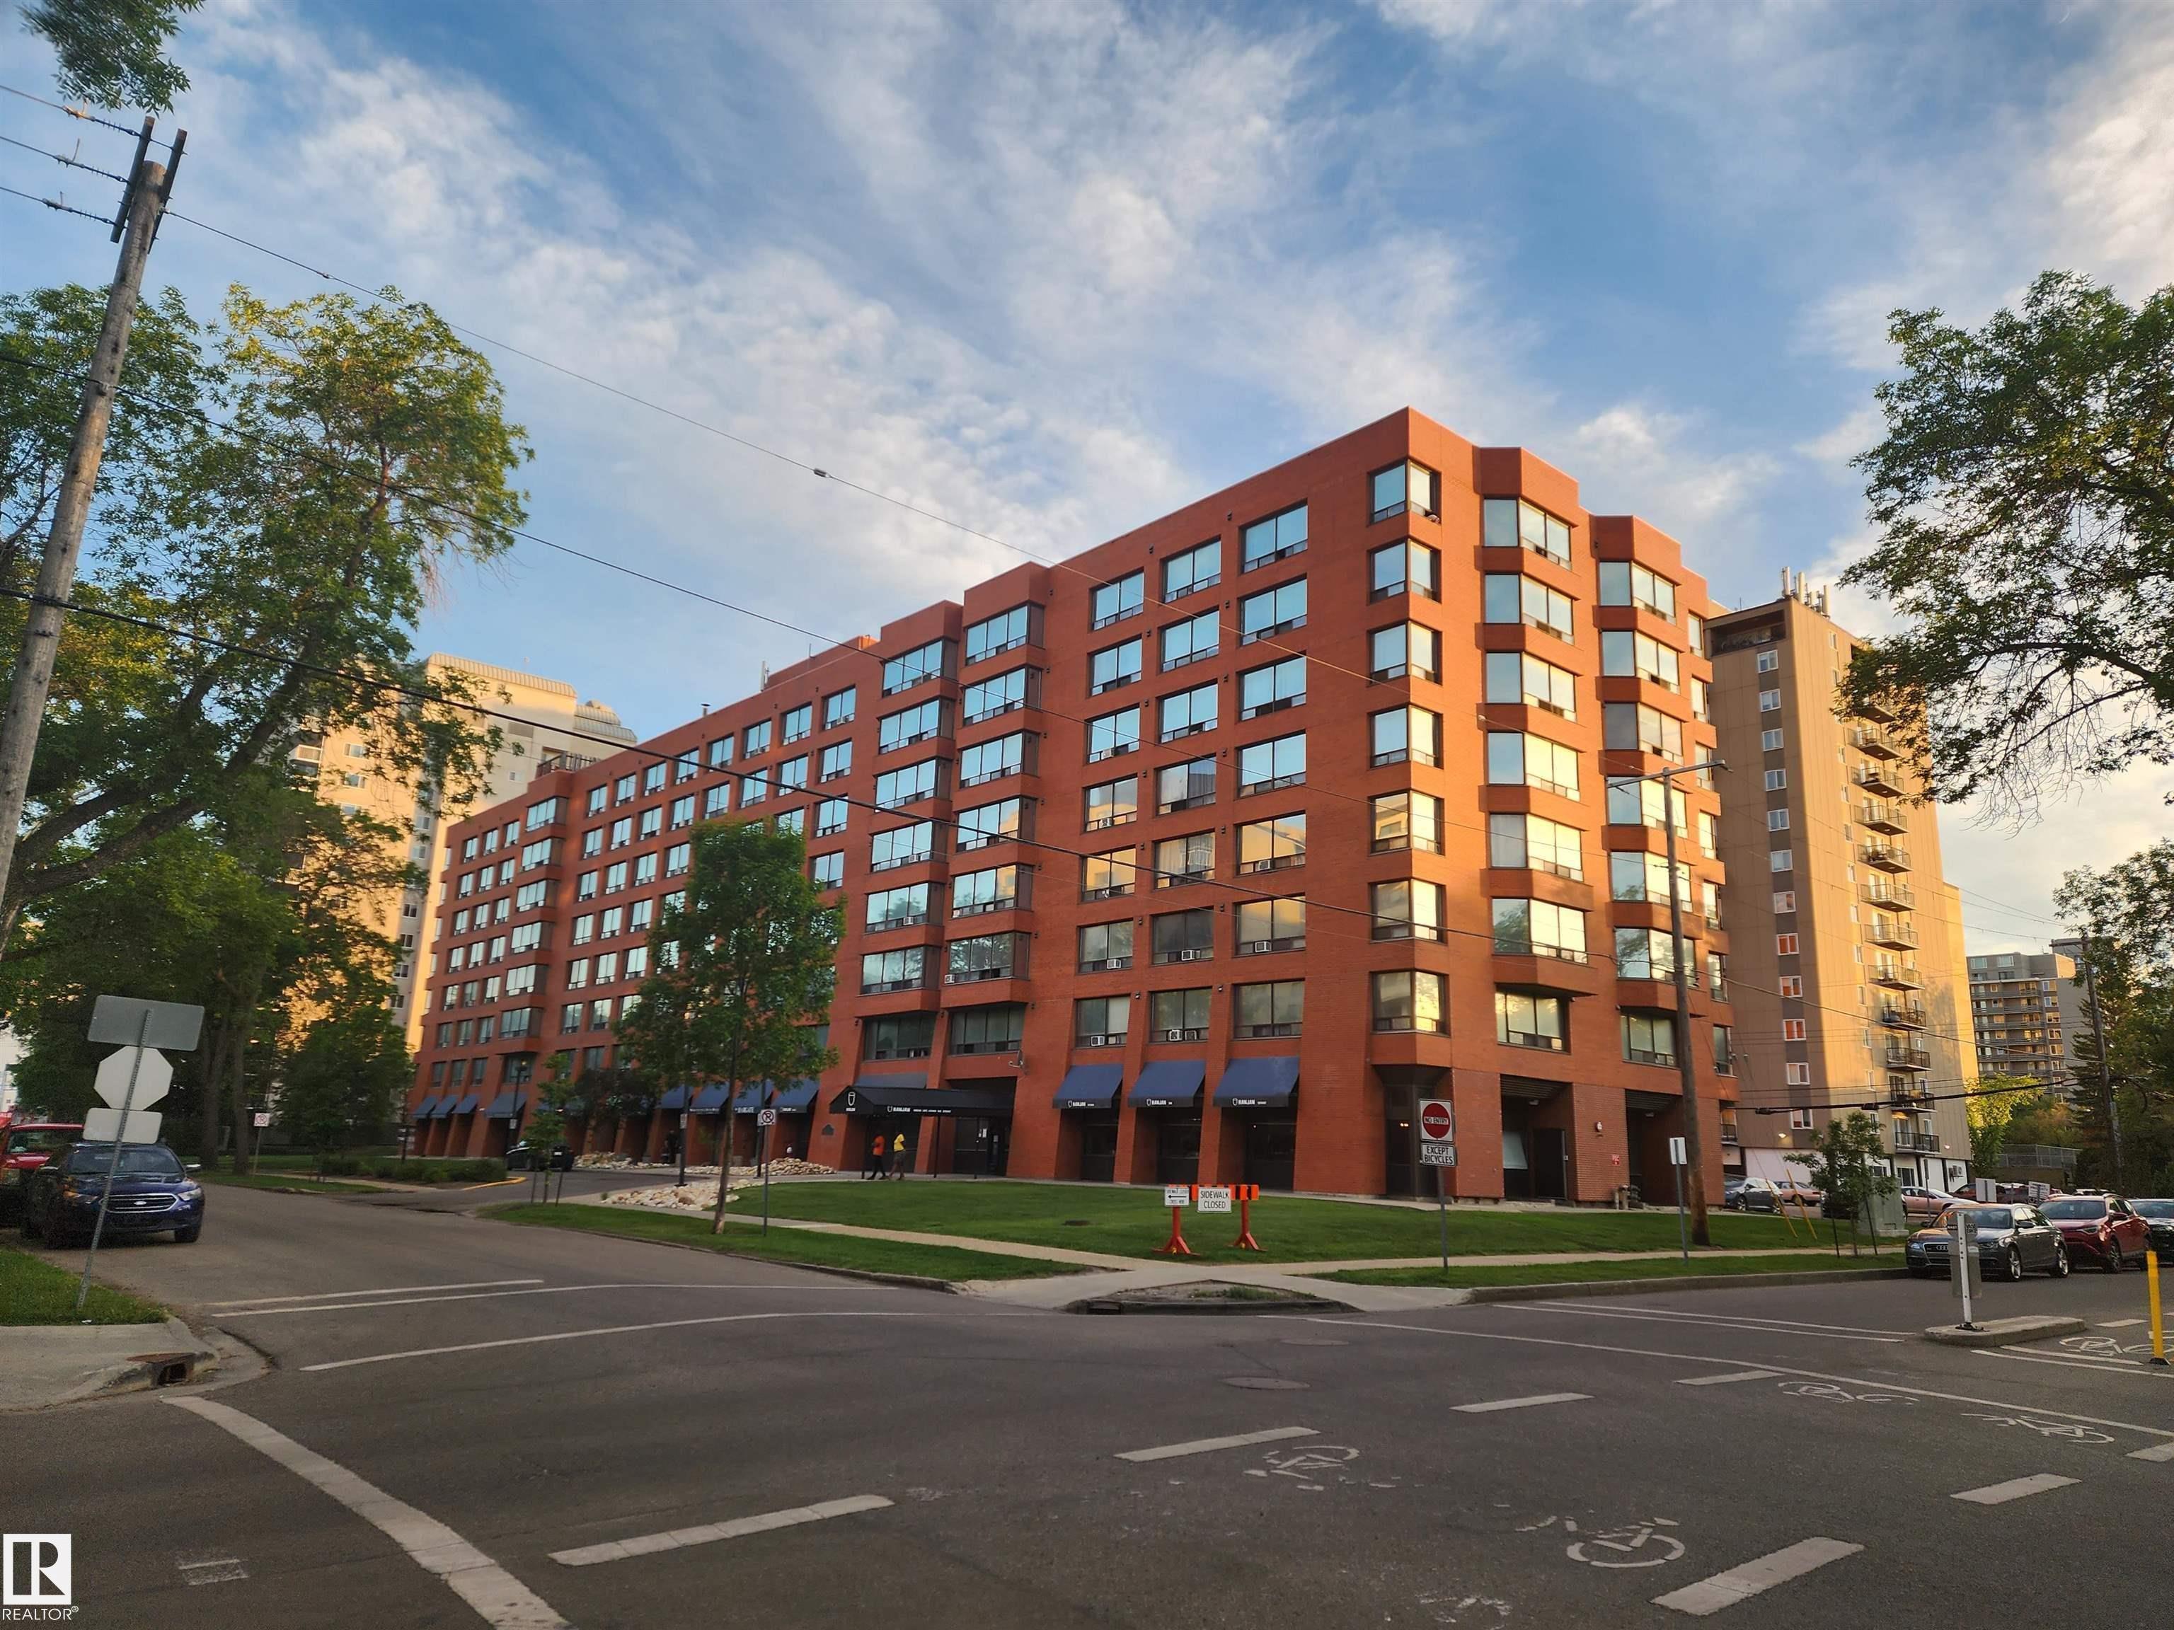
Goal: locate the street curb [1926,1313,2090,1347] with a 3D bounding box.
[{"bbox_3d":[11.184,6.223,17.411,4.650,0.150,0.650,13,-17,-39],"label":"street curb"}]

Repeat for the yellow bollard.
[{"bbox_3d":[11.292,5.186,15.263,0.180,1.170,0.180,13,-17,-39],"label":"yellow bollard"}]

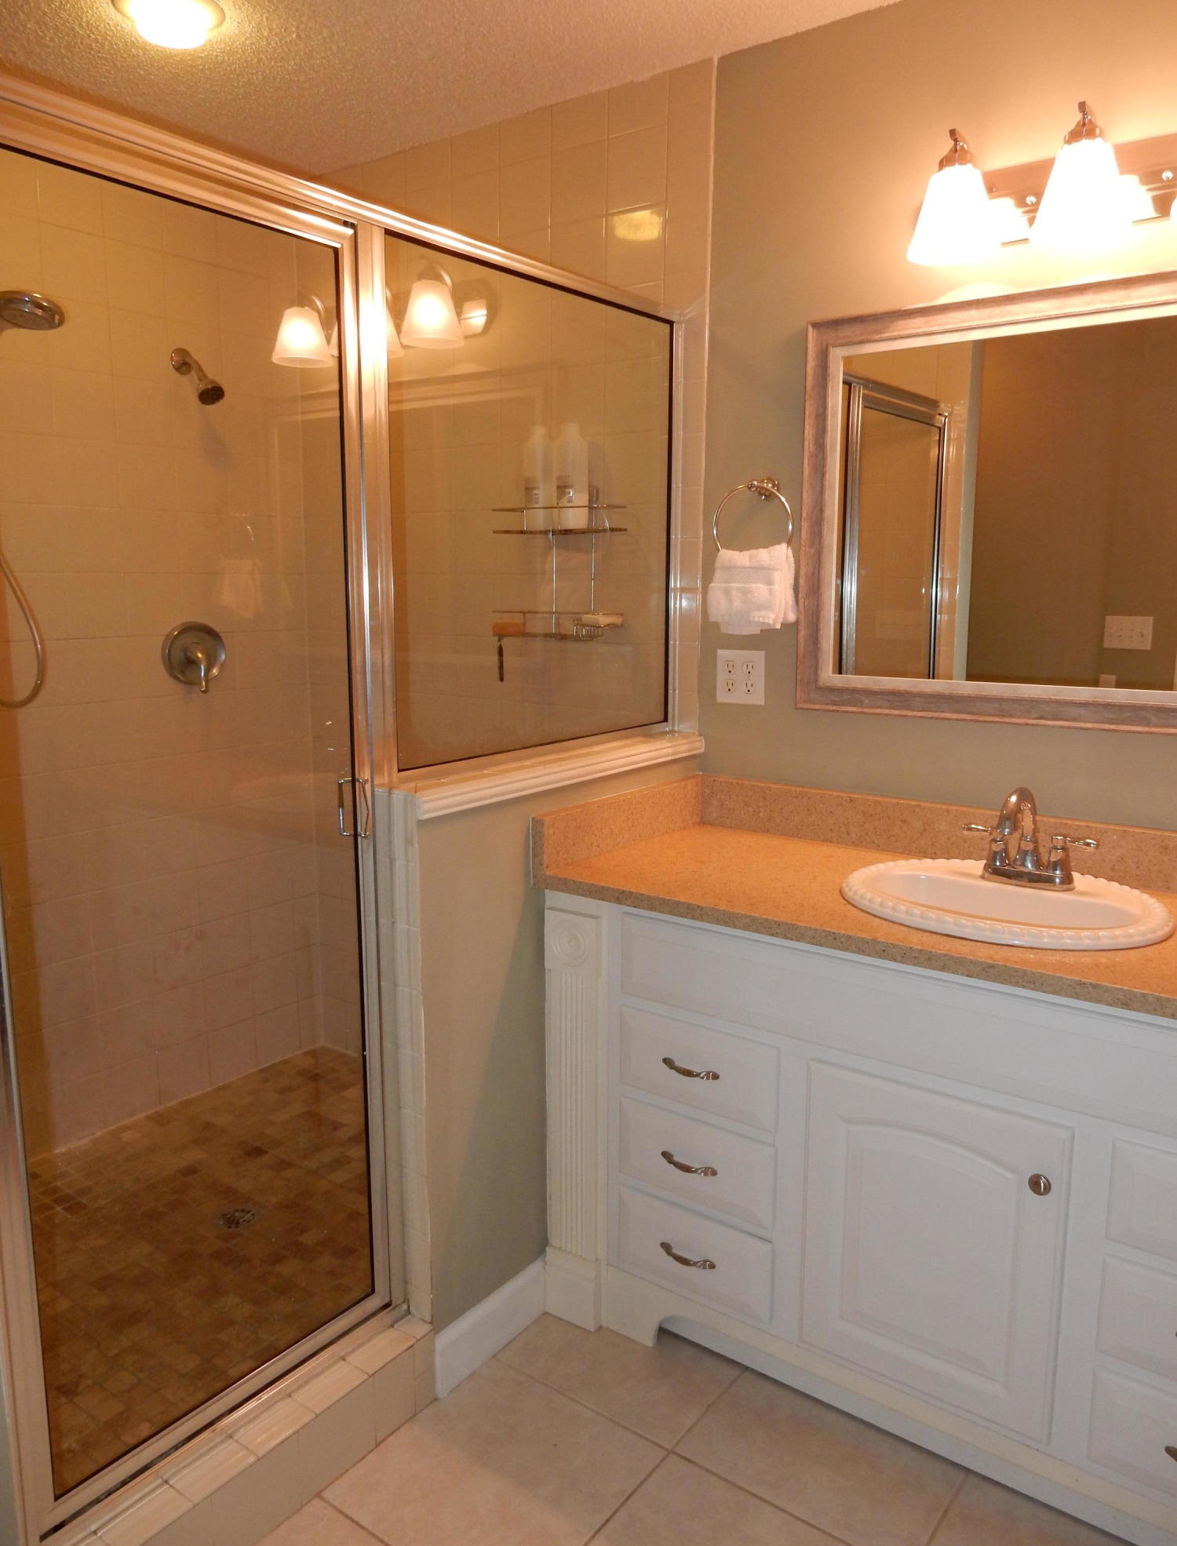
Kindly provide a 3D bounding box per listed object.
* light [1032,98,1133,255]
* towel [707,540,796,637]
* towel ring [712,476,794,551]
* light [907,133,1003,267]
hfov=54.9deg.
[{"bbox_3d":[0.792,-0.962,1.808,0.154,0.204,0.165,7,12,35],"label":"light"},{"bbox_3d":[0.334,-0.376,2.322,0.172,0.182,0.080,7,12,35],"label":"towel"},{"bbox_3d":[0.349,-0.506,2.315,0.178,0.190,0.078,7,12,35],"label":"towel ring"},{"bbox_3d":[0.626,-0.983,1.926,0.154,0.204,0.165,7,12,35],"label":"light"}]

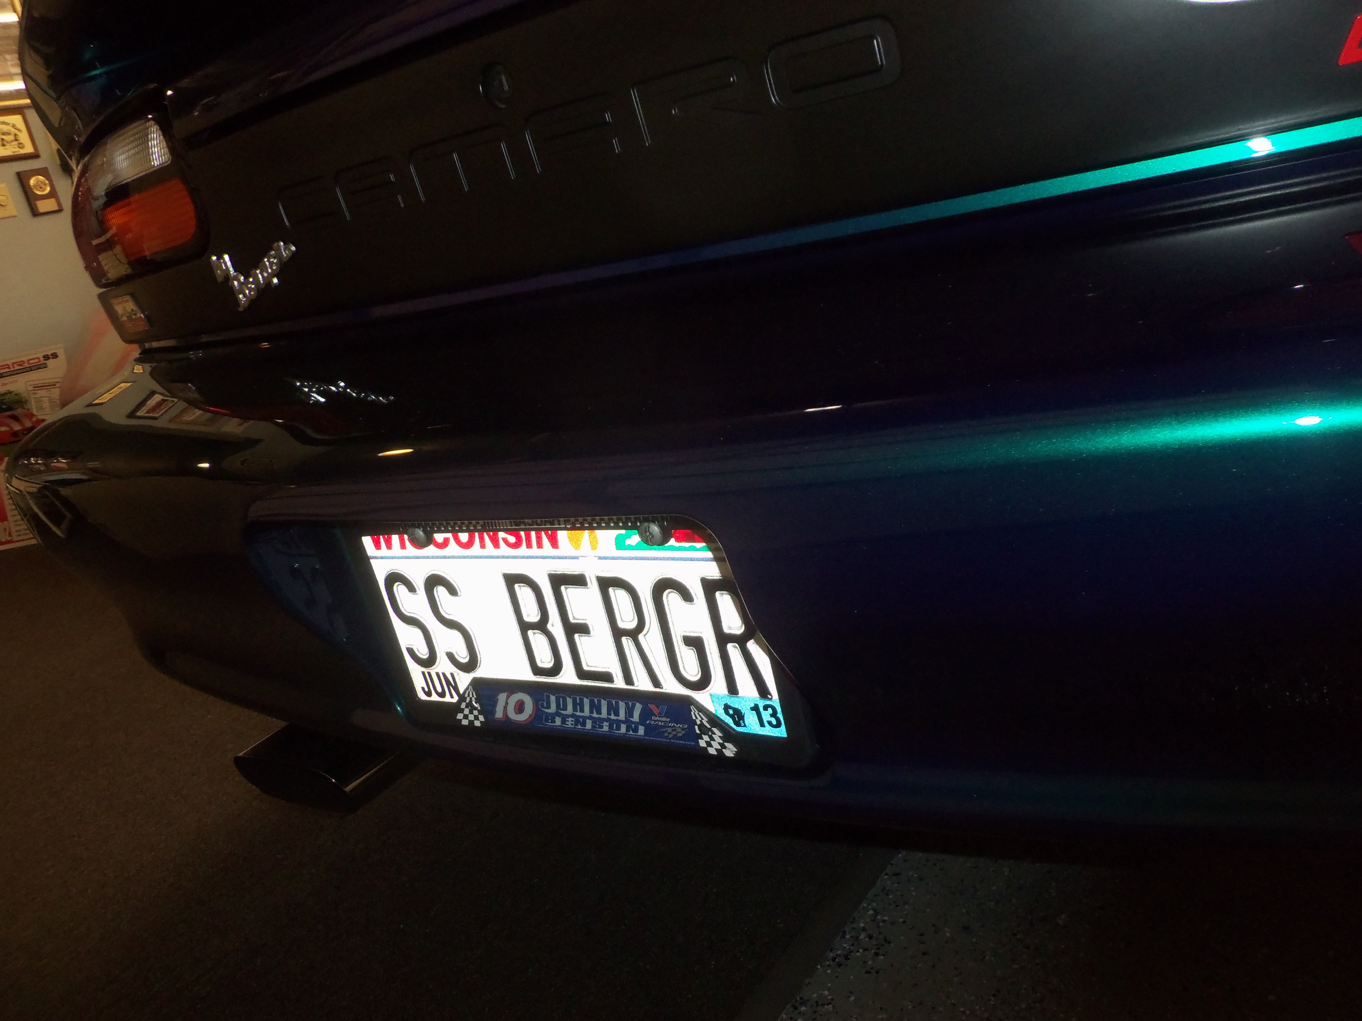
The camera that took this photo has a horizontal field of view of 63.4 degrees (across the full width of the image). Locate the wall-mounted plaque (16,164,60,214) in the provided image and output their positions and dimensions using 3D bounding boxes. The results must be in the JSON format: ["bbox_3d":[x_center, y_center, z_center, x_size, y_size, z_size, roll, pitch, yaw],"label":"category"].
[{"bbox_3d":[-2.384,-1.185,4.100,0.019,0.161,0.111,-1,21,33],"label":"wall-mounted plaque"}]

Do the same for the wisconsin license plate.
[{"bbox_3d":[-0.074,0.072,0.663,0.310,0.158,0.014,-1,23,33],"label":"wisconsin license plate"}]

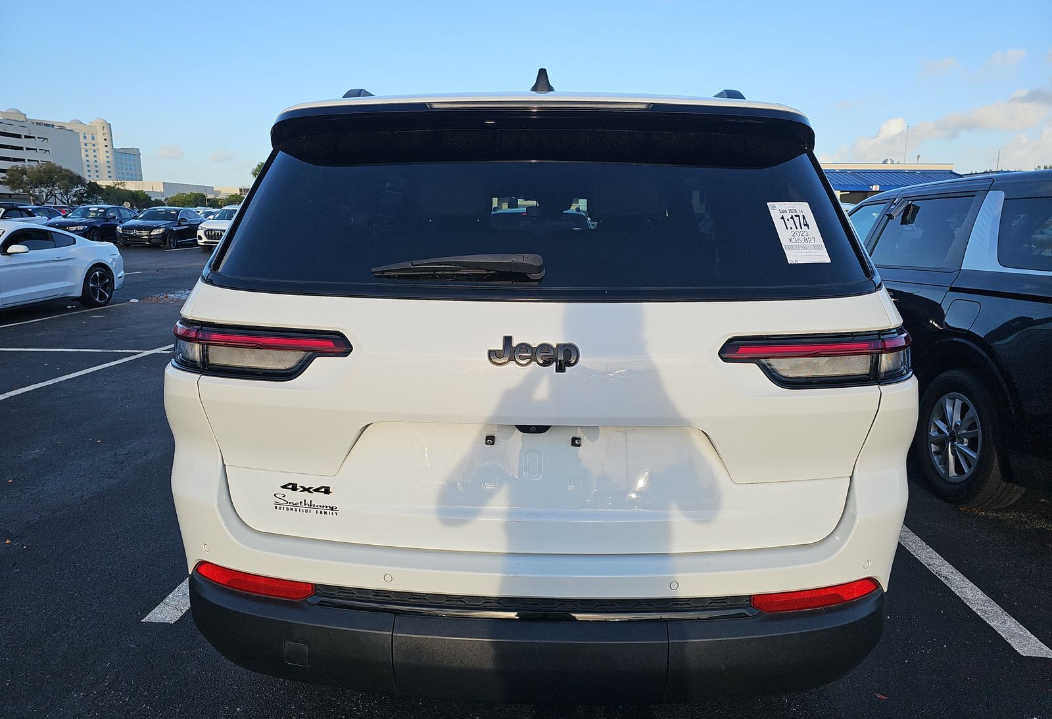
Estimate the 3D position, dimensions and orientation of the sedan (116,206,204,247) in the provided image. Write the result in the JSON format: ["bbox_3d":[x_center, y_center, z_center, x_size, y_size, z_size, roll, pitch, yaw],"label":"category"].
[{"bbox_3d":[-13.412,-4.916,26.069,1.830,1.440,4.690,1,12,1],"label":"sedan"}]

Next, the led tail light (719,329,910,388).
[{"bbox_3d":[0.636,-0.018,1.515,0.505,0.119,0.182,-1,12,-8],"label":"led tail light"}]

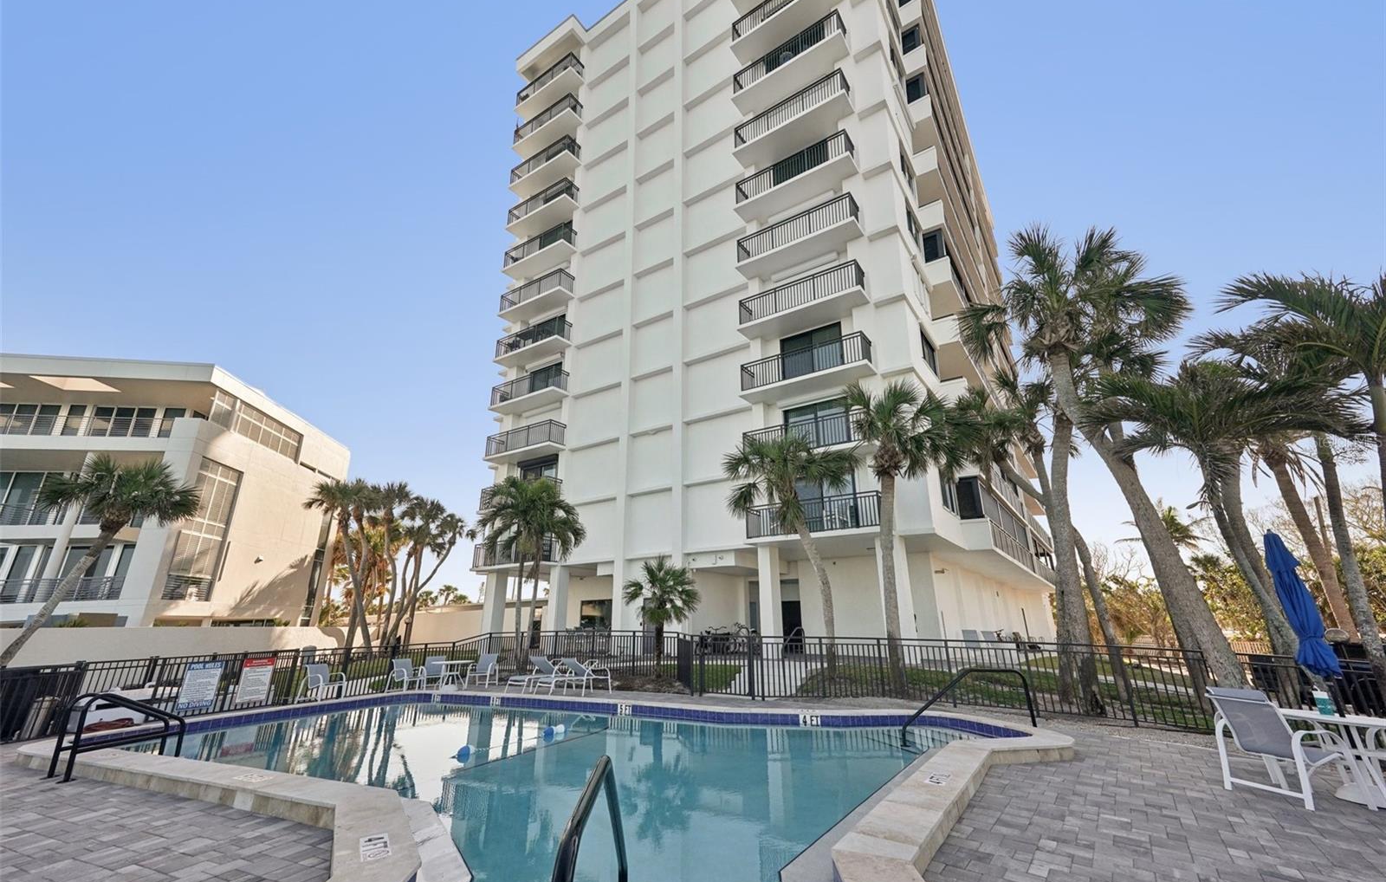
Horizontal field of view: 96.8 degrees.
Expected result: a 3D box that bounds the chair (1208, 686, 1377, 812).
[{"bbox_3d":[5.369,2.764,5.617,0.800,0.880,0.700,2,-17,-5],"label":"chair"}]

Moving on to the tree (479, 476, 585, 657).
[{"bbox_3d":[-4.755,3.718,17.620,2.958,5.462,2.863,0,-16,0],"label":"tree"}]

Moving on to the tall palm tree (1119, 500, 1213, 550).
[{"bbox_3d":[29.004,7.901,37.143,5.095,8.731,4.560,0,-16,0],"label":"tall palm tree"}]

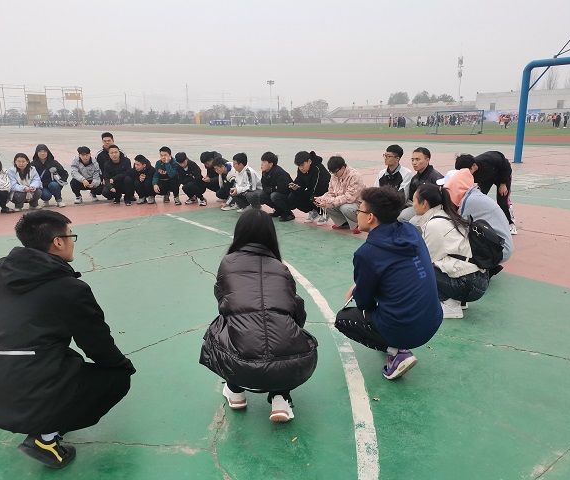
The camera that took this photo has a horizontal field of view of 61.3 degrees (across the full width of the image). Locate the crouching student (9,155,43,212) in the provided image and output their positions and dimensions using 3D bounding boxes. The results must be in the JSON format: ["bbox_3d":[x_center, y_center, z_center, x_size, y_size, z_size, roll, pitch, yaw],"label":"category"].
[{"bbox_3d":[-4.205,-0.952,7.817,0.530,0.907,0.620,-11,17,-36],"label":"crouching student"}]

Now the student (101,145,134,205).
[{"bbox_3d":[-2.862,-1.119,8.238,0.520,1.008,0.650,-6,15,-21],"label":"student"}]

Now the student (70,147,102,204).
[{"bbox_3d":[-3.381,-1.109,8.160,0.540,0.890,0.600,-4,14,-11],"label":"student"}]

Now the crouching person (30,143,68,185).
[{"bbox_3d":[-3.806,-1.059,7.897,0.550,0.930,0.620,-4,14,-14],"label":"crouching person"}]

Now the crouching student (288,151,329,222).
[{"bbox_3d":[0.363,-0.715,6.582,0.700,0.989,0.520,-13,19,-40],"label":"crouching student"}]

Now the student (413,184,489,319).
[{"bbox_3d":[1.177,0.087,3.443,0.680,0.954,0.500,12,19,40],"label":"student"}]

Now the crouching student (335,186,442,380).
[{"bbox_3d":[0.570,0.246,2.614,0.520,1.058,0.700,-13,19,-40],"label":"crouching student"}]

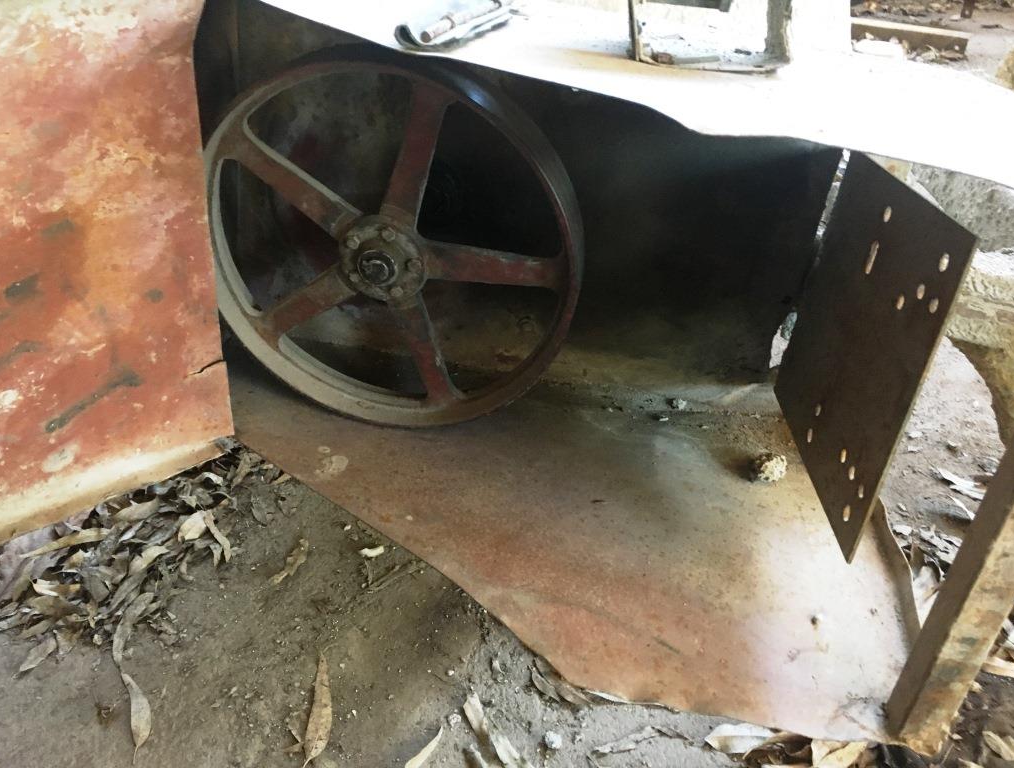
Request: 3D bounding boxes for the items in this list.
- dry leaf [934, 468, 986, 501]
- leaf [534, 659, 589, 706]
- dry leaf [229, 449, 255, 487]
[{"bbox_3d":[0.776,0.172,1.462,0.086,0.015,0.032,31,41,33],"label":"dry leaf"},{"bbox_3d":[0.064,0.367,1.052,0.076,0.018,0.030,30,40,32],"label":"leaf"},{"bbox_3d":[-0.408,0.130,1.323,0.018,0.018,0.070,8,33,3],"label":"dry leaf"}]

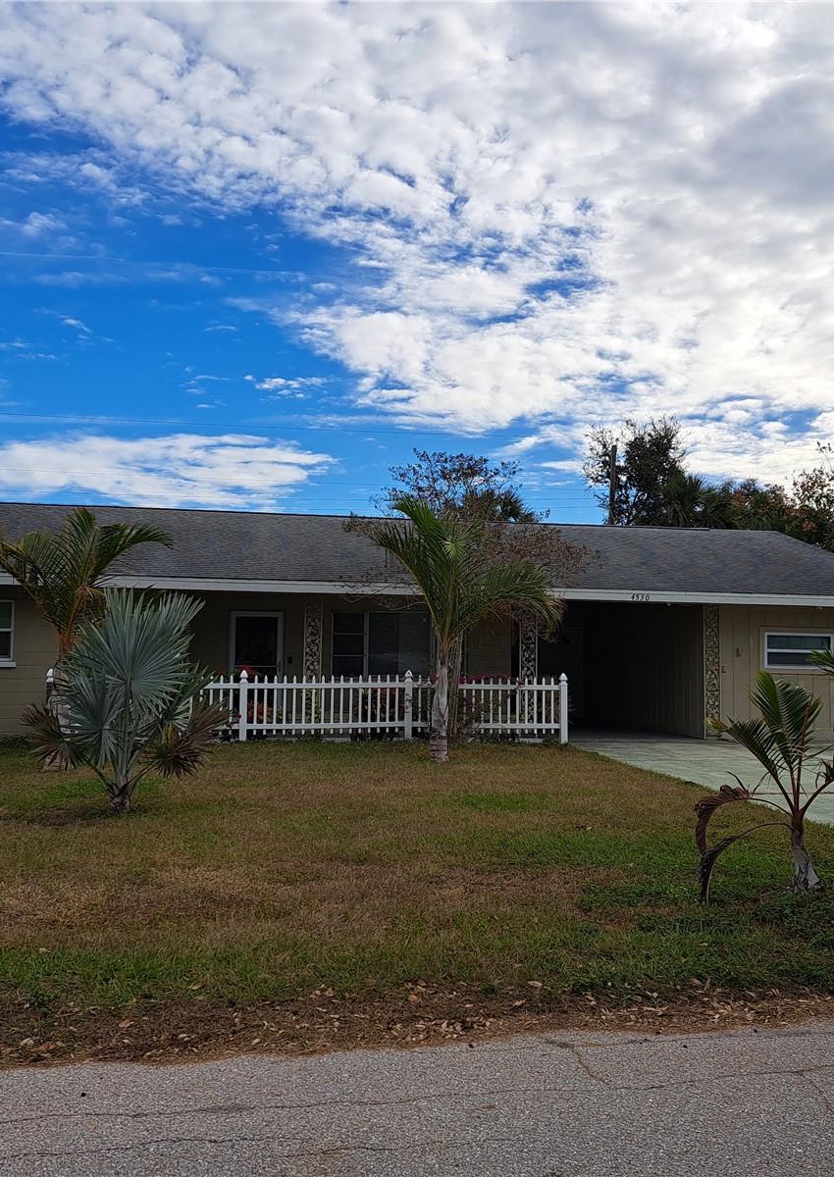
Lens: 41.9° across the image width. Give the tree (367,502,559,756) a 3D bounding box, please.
[{"bbox_3d":[0.583,0.546,14.344,2.500,3.460,2.400,2,-4,-11],"label":"tree"}]

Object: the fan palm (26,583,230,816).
[{"bbox_3d":[-2.546,0.982,9.363,1.700,1.870,1.650,2,-4,-11],"label":"fan palm"}]

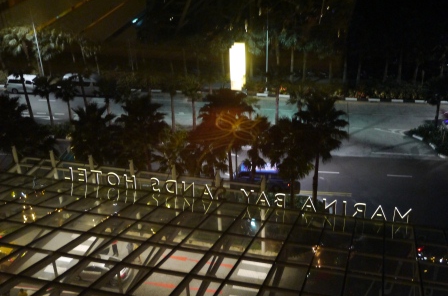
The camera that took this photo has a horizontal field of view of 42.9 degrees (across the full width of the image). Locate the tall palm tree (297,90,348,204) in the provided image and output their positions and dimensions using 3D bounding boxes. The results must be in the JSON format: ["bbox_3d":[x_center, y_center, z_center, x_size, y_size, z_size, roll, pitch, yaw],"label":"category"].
[{"bbox_3d":[7.043,0.204,42.160,3.879,9.227,3.879,3,27,9],"label":"tall palm tree"}]

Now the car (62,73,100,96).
[{"bbox_3d":[-16.760,-7.450,68.240,5.100,2.200,1.850,3,29,8],"label":"car"}]

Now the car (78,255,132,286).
[{"bbox_3d":[-9.000,8.570,41.400,4.600,1.470,1.800,5,30,12],"label":"car"}]

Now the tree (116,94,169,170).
[{"bbox_3d":[-6.420,-0.090,47.160,4.300,9.260,4.300,3,29,8],"label":"tree"}]

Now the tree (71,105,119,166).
[{"bbox_3d":[-10.710,0.070,48.010,4.200,8.390,4.200,3,29,8],"label":"tree"}]

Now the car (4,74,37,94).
[{"bbox_3d":[-23.037,-7.560,66.898,4.800,2.000,1.750,3,27,9],"label":"car"}]

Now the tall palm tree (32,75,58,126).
[{"bbox_3d":[-17.509,-4.582,56.814,2.116,5.592,2.116,3,27,9],"label":"tall palm tree"}]

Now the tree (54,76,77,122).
[{"bbox_3d":[-16.320,-4.700,59.640,2.400,5.740,2.400,3,29,8],"label":"tree"}]

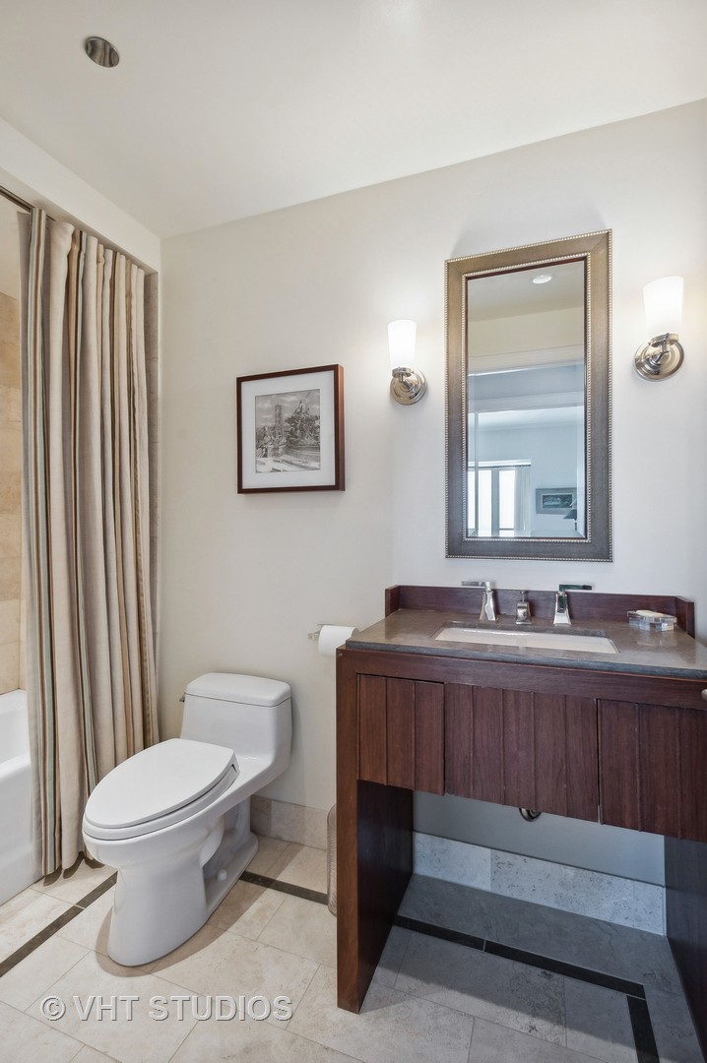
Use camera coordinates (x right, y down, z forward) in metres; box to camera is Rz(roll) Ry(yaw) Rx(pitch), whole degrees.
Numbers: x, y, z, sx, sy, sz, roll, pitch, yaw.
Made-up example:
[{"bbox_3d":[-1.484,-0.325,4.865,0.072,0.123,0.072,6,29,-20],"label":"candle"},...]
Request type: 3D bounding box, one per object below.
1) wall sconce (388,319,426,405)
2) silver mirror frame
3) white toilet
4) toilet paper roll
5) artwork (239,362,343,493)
[{"bbox_3d":[0.174,-0.573,1.695,0.122,0.258,0.140,0,-1,21],"label":"wall sconce"},{"bbox_3d":[0.550,-0.412,1.612,0.503,1.009,0.030,0,-1,21],"label":"silver mirror frame"},{"bbox_3d":[-0.517,0.872,1.619,0.417,0.628,0.717,0,-1,21],"label":"white toilet"},{"bbox_3d":[-0.050,0.389,1.761,0.115,0.111,0.110,0,-1,21],"label":"toilet paper roll"},{"bbox_3d":[-0.244,-0.373,1.901,0.427,0.454,0.045,0,-1,21],"label":"artwork"}]

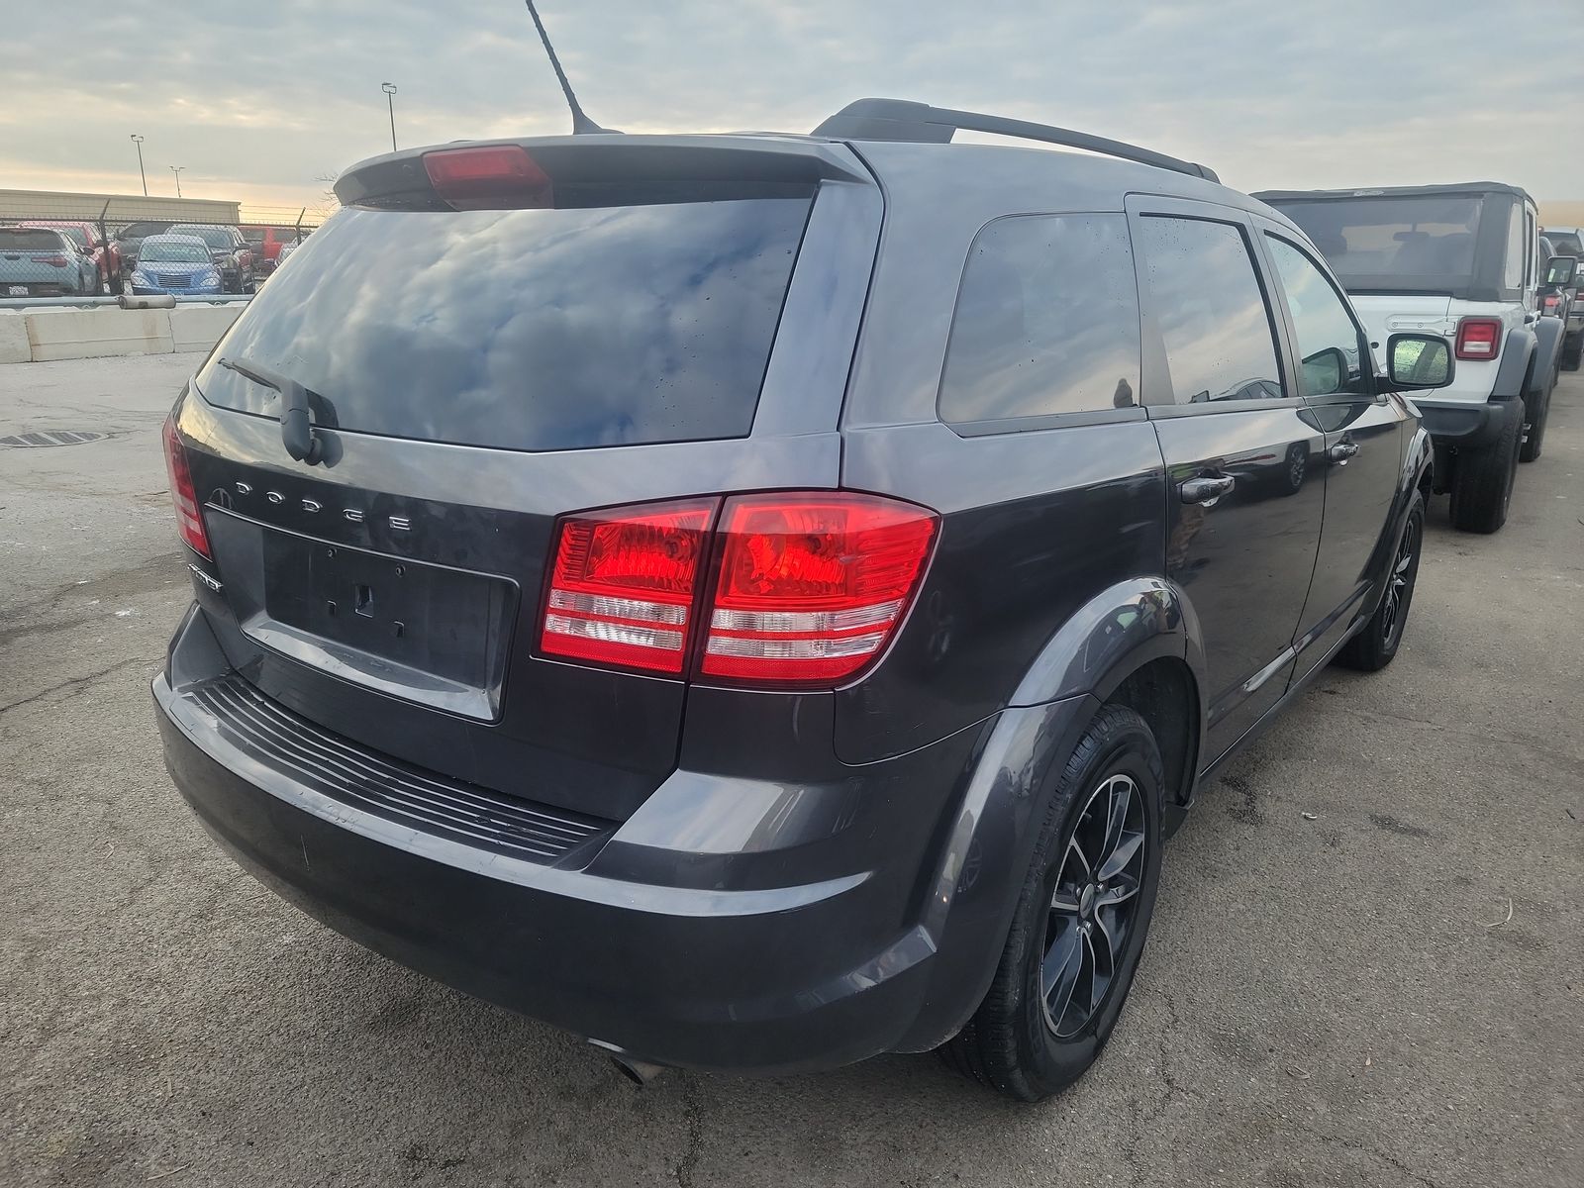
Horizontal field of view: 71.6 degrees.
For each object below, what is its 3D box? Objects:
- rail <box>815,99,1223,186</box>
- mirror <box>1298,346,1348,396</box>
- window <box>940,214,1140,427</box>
[{"bbox_3d":[0.558,-0.844,2.126,0.070,0.100,1.700,12,22,36],"label":"rail"},{"bbox_3d":[1.498,-0.629,3.100,0.150,0.145,0.090,12,20,36],"label":"mirror"},{"bbox_3d":[0.387,-0.427,1.671,0.060,0.331,0.653,-5,8,44],"label":"window"}]

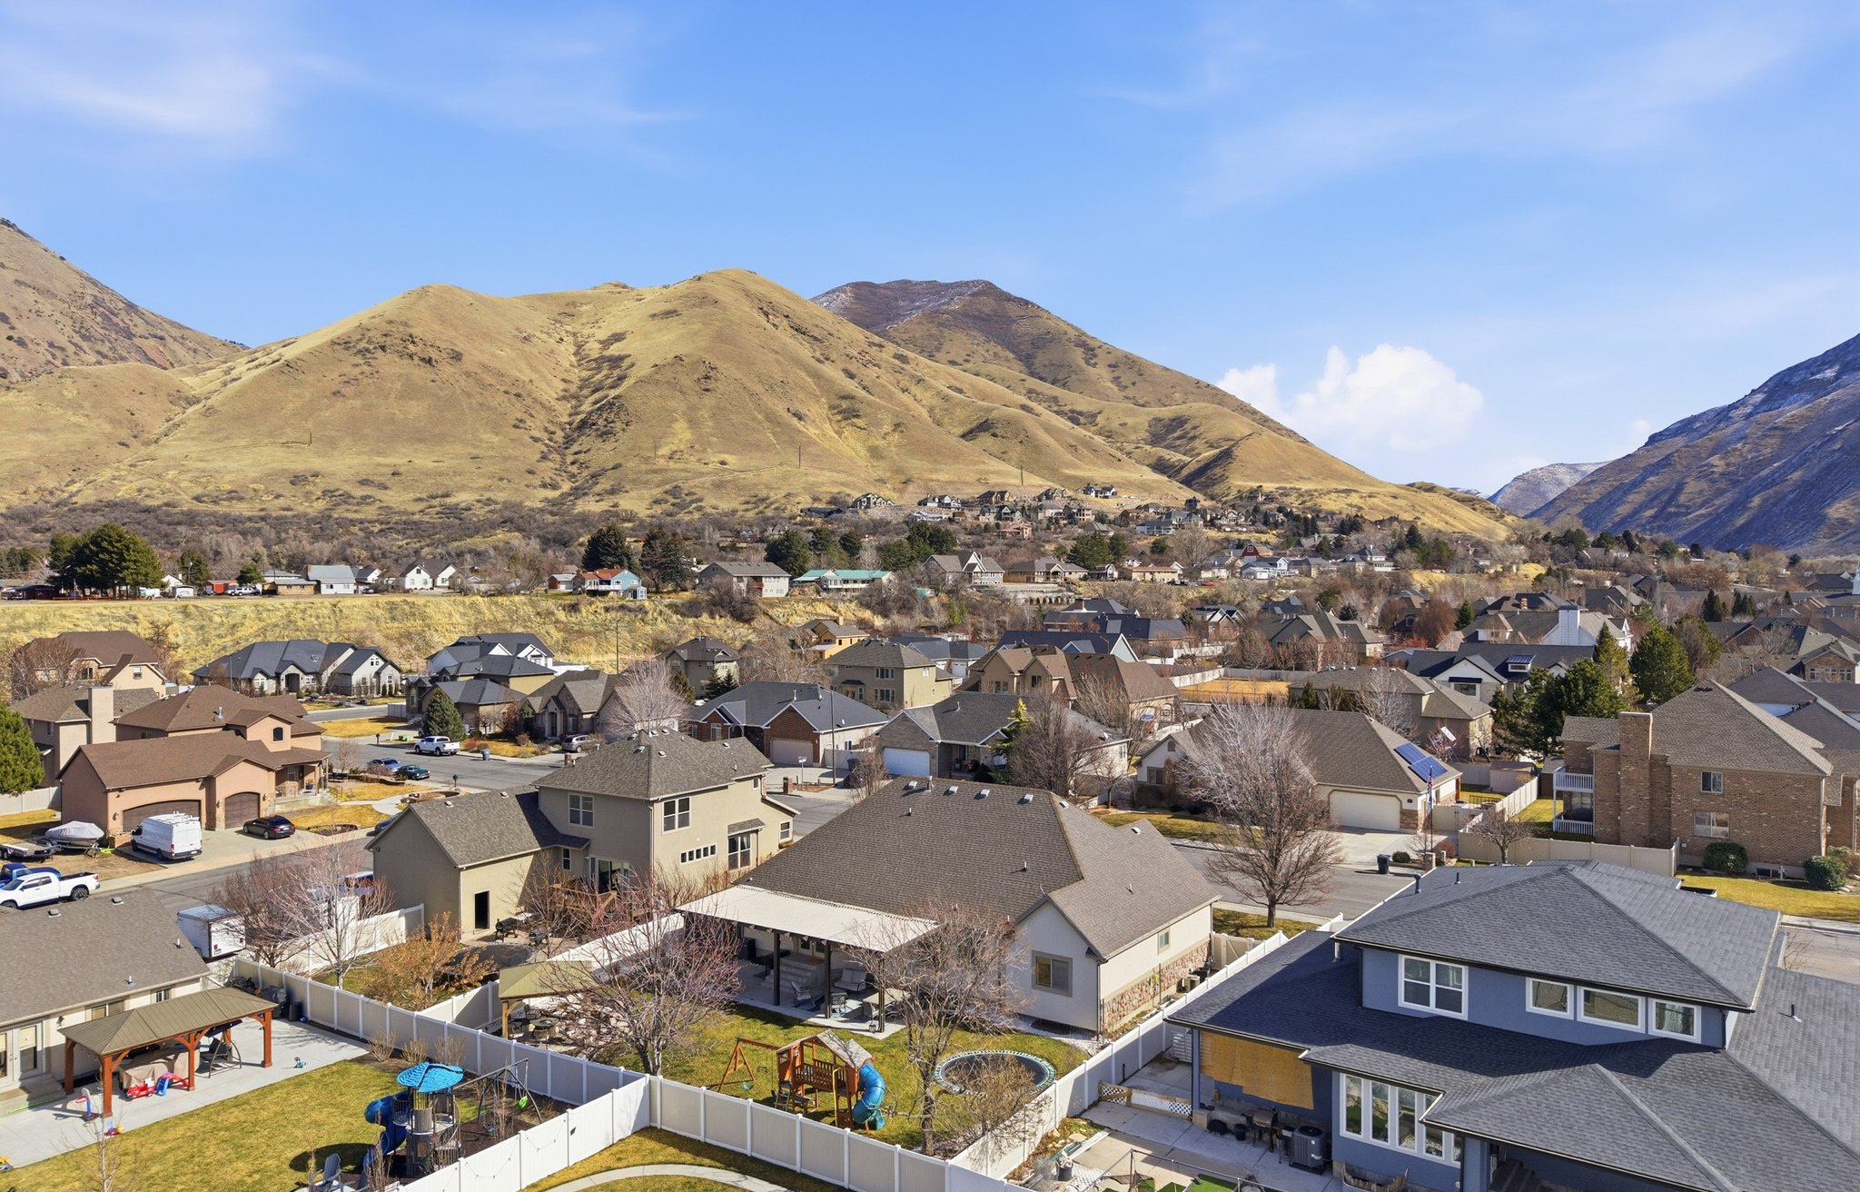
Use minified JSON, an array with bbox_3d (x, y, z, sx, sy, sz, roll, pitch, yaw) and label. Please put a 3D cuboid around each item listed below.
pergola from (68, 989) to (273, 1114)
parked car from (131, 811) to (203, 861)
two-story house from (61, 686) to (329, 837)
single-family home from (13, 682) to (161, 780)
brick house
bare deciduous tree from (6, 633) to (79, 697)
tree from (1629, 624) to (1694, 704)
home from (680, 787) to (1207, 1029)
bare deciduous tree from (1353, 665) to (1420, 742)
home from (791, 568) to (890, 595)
[{"bbox_3d":[-28.075,16.471,47.780,4.000,3.000,6.150,1,1,36],"label":"pergola"},{"bbox_3d":[-52.510,16.378,88.694,6.500,2.800,2.100,0,1,37],"label":"parked car"},{"bbox_3d":[-58.442,12.458,102.683,20.500,9.300,19.600,1,1,36],"label":"two-story house"},{"bbox_3d":[-79.900,12.676,124.482,14.800,9.000,13.500,0,1,35],"label":"single-family home"},{"bbox_3d":[55.000,11.874,91.400,19.500,11.800,16.000,0,1,25],"label":"brick house"},{"bbox_3d":[-122.544,10.730,178.000,8.600,10.830,8.600,-1,1,-35],"label":"bare deciduous tree"},{"bbox_3d":[91.339,8.844,161.000,7.400,10.430,7.400,0,1,30],"label":"tree"},{"bbox_3d":[0.273,13.666,62.571,22.481,8.057,18.801,1,1,36],"label":"home"},{"bbox_3d":[43.656,11.434,123.000,6.100,9.400,6.100,0,1,0],"label":"bare deciduous tree"},{"bbox_3d":[-22.729,-3.554,331.000,27.000,6.300,11.500,0,1,33],"label":"home"}]

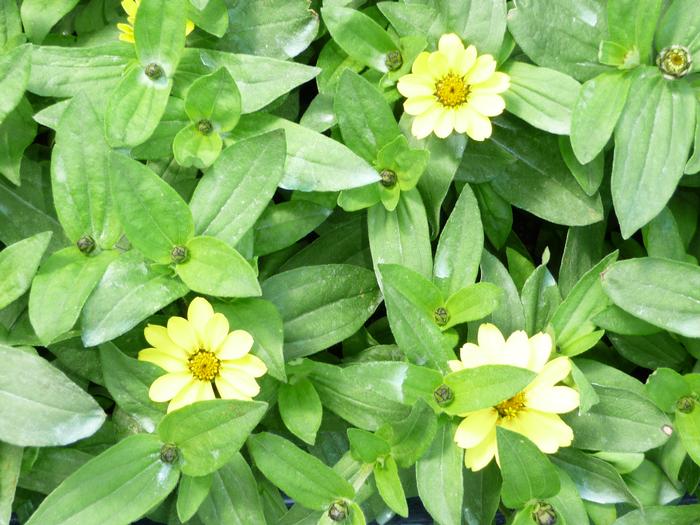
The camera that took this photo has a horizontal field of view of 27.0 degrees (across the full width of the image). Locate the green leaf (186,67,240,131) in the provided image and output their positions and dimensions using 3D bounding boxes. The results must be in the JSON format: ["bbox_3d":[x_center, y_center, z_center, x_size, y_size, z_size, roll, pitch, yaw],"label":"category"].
[{"bbox_3d":[-0.060,-0.074,0.654,0.025,0.008,0.031,14,73,1],"label":"green leaf"}]

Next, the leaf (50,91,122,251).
[{"bbox_3d":[-0.115,-0.041,0.640,0.030,0.012,0.081,-7,63,-7],"label":"leaf"}]

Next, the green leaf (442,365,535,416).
[{"bbox_3d":[0.056,0.050,0.574,0.036,0.010,0.017,-18,68,3],"label":"green leaf"}]

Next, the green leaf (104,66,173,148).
[{"bbox_3d":[-0.097,-0.068,0.660,0.026,0.013,0.037,21,74,4],"label":"green leaf"}]

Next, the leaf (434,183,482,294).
[{"bbox_3d":[0.046,-0.008,0.642,0.020,0.012,0.054,10,80,5],"label":"leaf"}]

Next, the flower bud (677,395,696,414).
[{"bbox_3d":[0.158,0.067,0.685,0.009,0.009,0.009,0,70,0],"label":"flower bud"}]

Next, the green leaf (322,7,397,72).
[{"bbox_3d":[0.004,-0.104,0.669,0.041,0.012,0.023,38,75,10],"label":"green leaf"}]

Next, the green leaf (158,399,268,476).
[{"bbox_3d":[-0.052,0.064,0.566,0.045,0.012,0.026,-24,70,-11],"label":"green leaf"}]

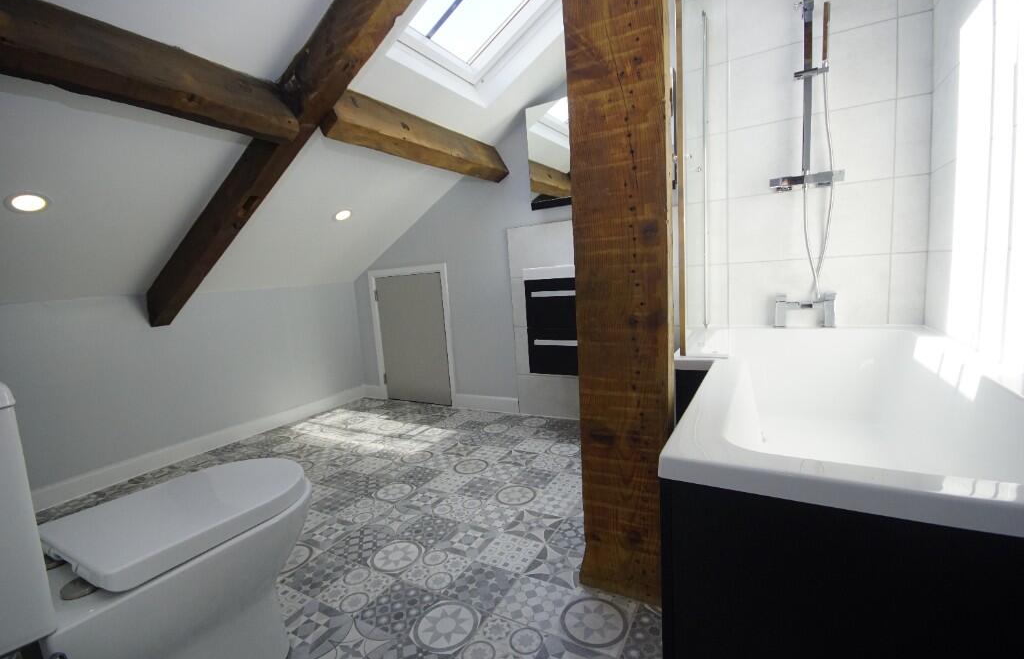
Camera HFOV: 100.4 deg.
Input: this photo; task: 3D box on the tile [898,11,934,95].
[{"bbox_3d":[1.568,-1.065,1.666,0.108,0.300,0.010,0,7,27],"label":"tile"}]

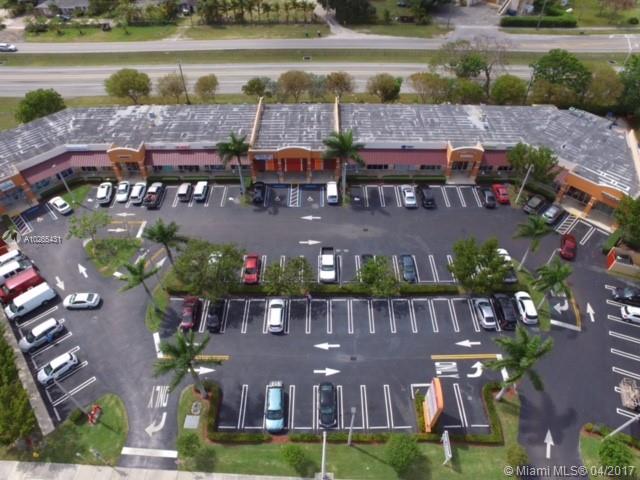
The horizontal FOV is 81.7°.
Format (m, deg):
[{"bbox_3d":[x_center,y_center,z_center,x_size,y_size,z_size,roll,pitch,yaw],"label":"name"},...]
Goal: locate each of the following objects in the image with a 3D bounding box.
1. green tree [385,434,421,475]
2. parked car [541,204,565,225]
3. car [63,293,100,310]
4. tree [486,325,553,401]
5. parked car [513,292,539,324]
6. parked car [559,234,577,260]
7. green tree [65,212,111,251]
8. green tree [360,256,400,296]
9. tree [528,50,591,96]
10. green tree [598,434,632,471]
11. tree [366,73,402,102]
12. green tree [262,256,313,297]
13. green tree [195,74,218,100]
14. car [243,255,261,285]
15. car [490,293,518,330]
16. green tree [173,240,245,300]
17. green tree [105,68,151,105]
[{"bbox_3d":[8.280,21.529,37.115,3.400,3.600,3.400,0,50,0],"label":"green tree"},{"bbox_3d":[39.857,-4.562,62.827,4.350,1.550,1.800,-35,55,-29],"label":"parked car"},{"bbox_3d":[-32.051,8.343,49.759,4.750,1.450,1.820,-2,50,-1],"label":"car"},{"bbox_3d":[19.184,14.471,38.815,6.100,11.400,6.100,0,48,0],"label":"tree"},{"bbox_3d":[27.872,9.134,50.065,1.840,1.620,4.500,2,48,2],"label":"parked car"},{"bbox_3d":[38.803,0.828,57.657,1.800,1.500,4.500,23,50,21],"label":"parked car"},{"bbox_3d":[-34.875,-1.432,56.961,5.400,6.300,5.400,0,48,0],"label":"green tree"},{"bbox_3d":[8.126,5.078,50.080,5.300,5.000,5.100,0,50,0],"label":"green tree"},{"bbox_3d":[55.200,-36.218,85.577,11.300,12.800,10.500,0,46,0],"label":"tree"},{"bbox_3d":[29.678,21.443,37.141,3.200,3.500,3.200,0,50,0],"label":"green tree"},{"bbox_3d":[14.135,-33.682,81.676,7.200,6.200,6.500,0,50,0],"label":"tree"},{"bbox_3d":[-4.336,5.081,50.105,6.400,5.000,5.300,0,50,0],"label":"green tree"},{"bbox_3d":[-26.800,-34.633,87.939,5.300,7.200,5.100,0,46,0],"label":"green tree"},{"bbox_3d":[-10.066,4.069,54.527,1.800,1.500,4.750,1,46,1],"label":"car"},{"bbox_3d":[24.724,9.326,49.277,1.900,1.750,4.800,0,46,0],"label":"car"},{"bbox_3d":[-14.900,4.217,50.144,9.200,7.600,7.600,0,46,0],"label":"green tree"},{"bbox_3d":[-45.000,-34.980,87.579,9.600,8.200,9.200,0,46,0],"label":"green tree"}]

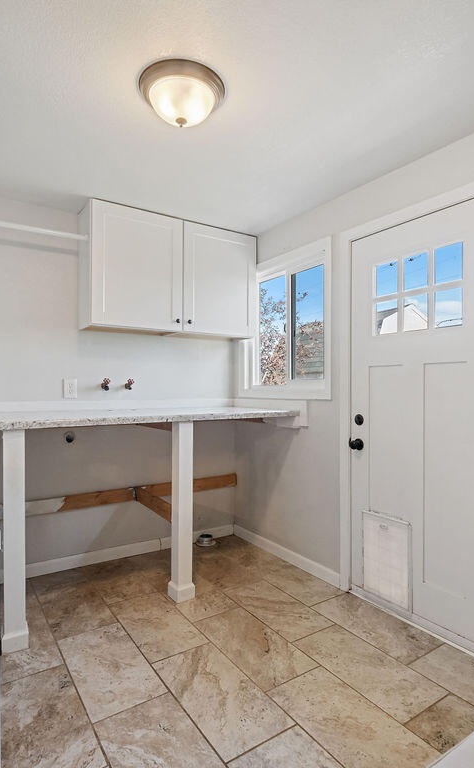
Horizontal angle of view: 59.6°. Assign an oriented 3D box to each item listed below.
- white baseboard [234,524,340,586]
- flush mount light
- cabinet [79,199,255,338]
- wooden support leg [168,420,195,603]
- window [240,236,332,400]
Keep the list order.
[{"bbox_3d":[0.305,1.202,2.963,0.015,0.083,1.115,0,0,-36],"label":"white baseboard"},{"bbox_3d":[-0.212,-1.070,1.610,0.335,0.142,0.335,0,0,0],"label":"flush mount light"},{"bbox_3d":[-0.456,-0.738,2.976,1.210,0.765,0.320,0,0,-31],"label":"cabinet"},{"bbox_3d":[-0.319,0.723,2.410,0.107,1.030,0.106,0,0,-31],"label":"wooden support leg"},{"bbox_3d":[0.322,-0.405,2.989,0.080,1.020,0.980,0,0,-35],"label":"window"}]

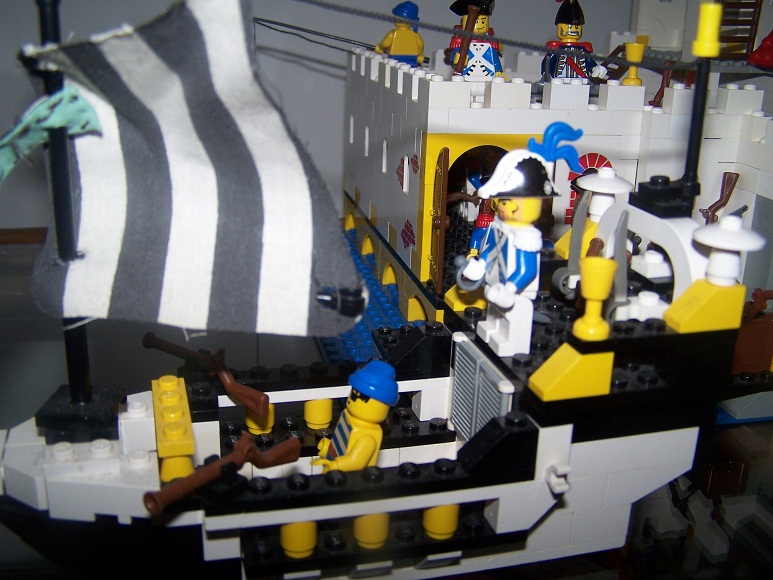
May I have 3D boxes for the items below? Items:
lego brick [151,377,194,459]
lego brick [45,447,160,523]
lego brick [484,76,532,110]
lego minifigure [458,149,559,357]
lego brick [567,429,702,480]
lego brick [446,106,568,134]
[{"bbox_3d":[-0.049,0.028,0.192,0.008,0.005,0.032,-3,20,-16],"label":"lego brick"},{"bbox_3d":[-0.062,0.045,0.186,0.024,0.011,0.016,-3,20,-17],"label":"lego brick"},{"bbox_3d":[0.046,-0.075,0.322,0.016,0.011,0.008,-2,19,-13],"label":"lego brick"},{"bbox_3d":[0.028,-0.009,0.203,0.014,0.048,0.024,-3,20,-16],"label":"lego minifigure"},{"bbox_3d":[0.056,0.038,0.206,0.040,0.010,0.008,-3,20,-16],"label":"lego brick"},{"bbox_3d":[0.046,-0.066,0.328,0.048,0.010,0.008,-2,20,-14],"label":"lego brick"}]

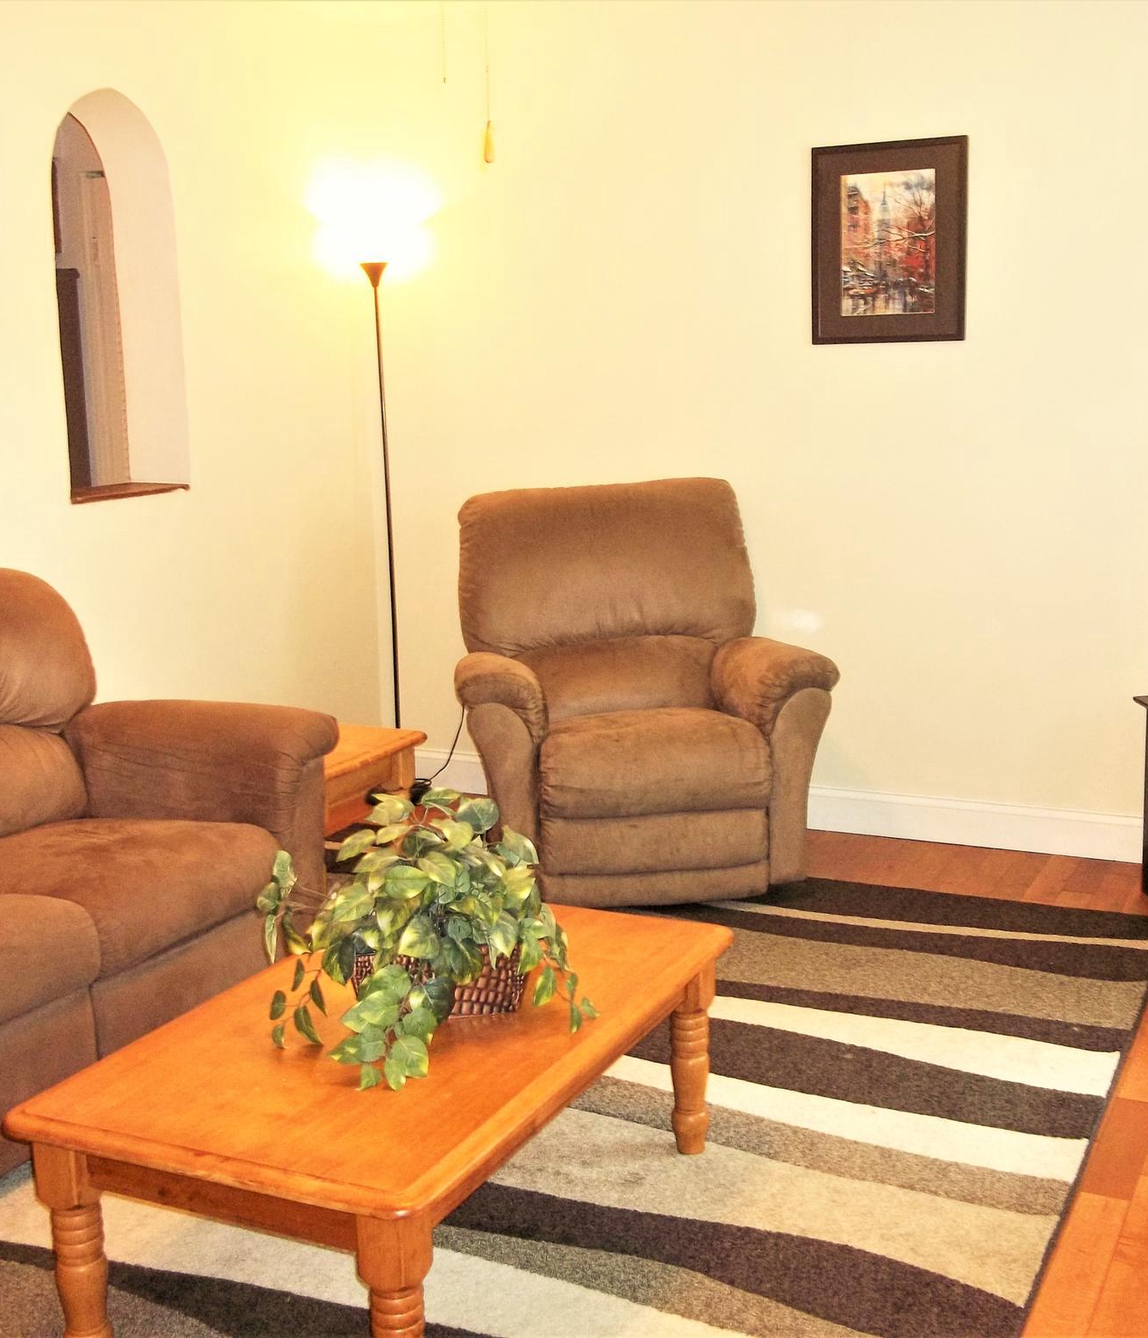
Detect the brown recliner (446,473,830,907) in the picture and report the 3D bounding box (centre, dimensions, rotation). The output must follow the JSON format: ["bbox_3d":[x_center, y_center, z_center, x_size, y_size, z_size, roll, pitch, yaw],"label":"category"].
[{"bbox_3d":[0.146,0.045,4.507,0.960,1.030,0.880,-3,10,-8],"label":"brown recliner"}]

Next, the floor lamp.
[{"bbox_3d":[-0.590,-0.454,5.239,0.240,1.800,0.240,3,11,26],"label":"floor lamp"}]

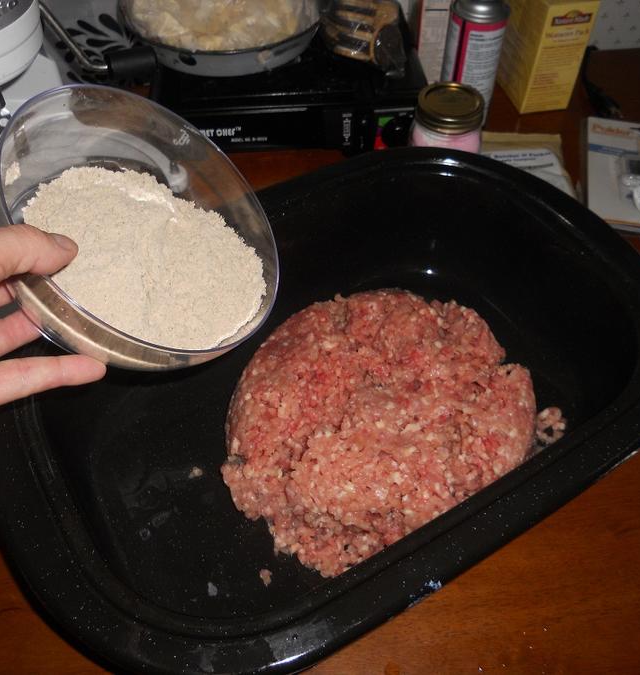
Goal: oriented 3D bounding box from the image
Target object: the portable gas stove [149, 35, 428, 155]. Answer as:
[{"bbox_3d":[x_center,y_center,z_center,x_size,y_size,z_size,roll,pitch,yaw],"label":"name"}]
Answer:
[{"bbox_3d":[-0.044,-0.367,0.948,0.335,0.100,0.270,-3,50,-3],"label":"portable gas stove"}]

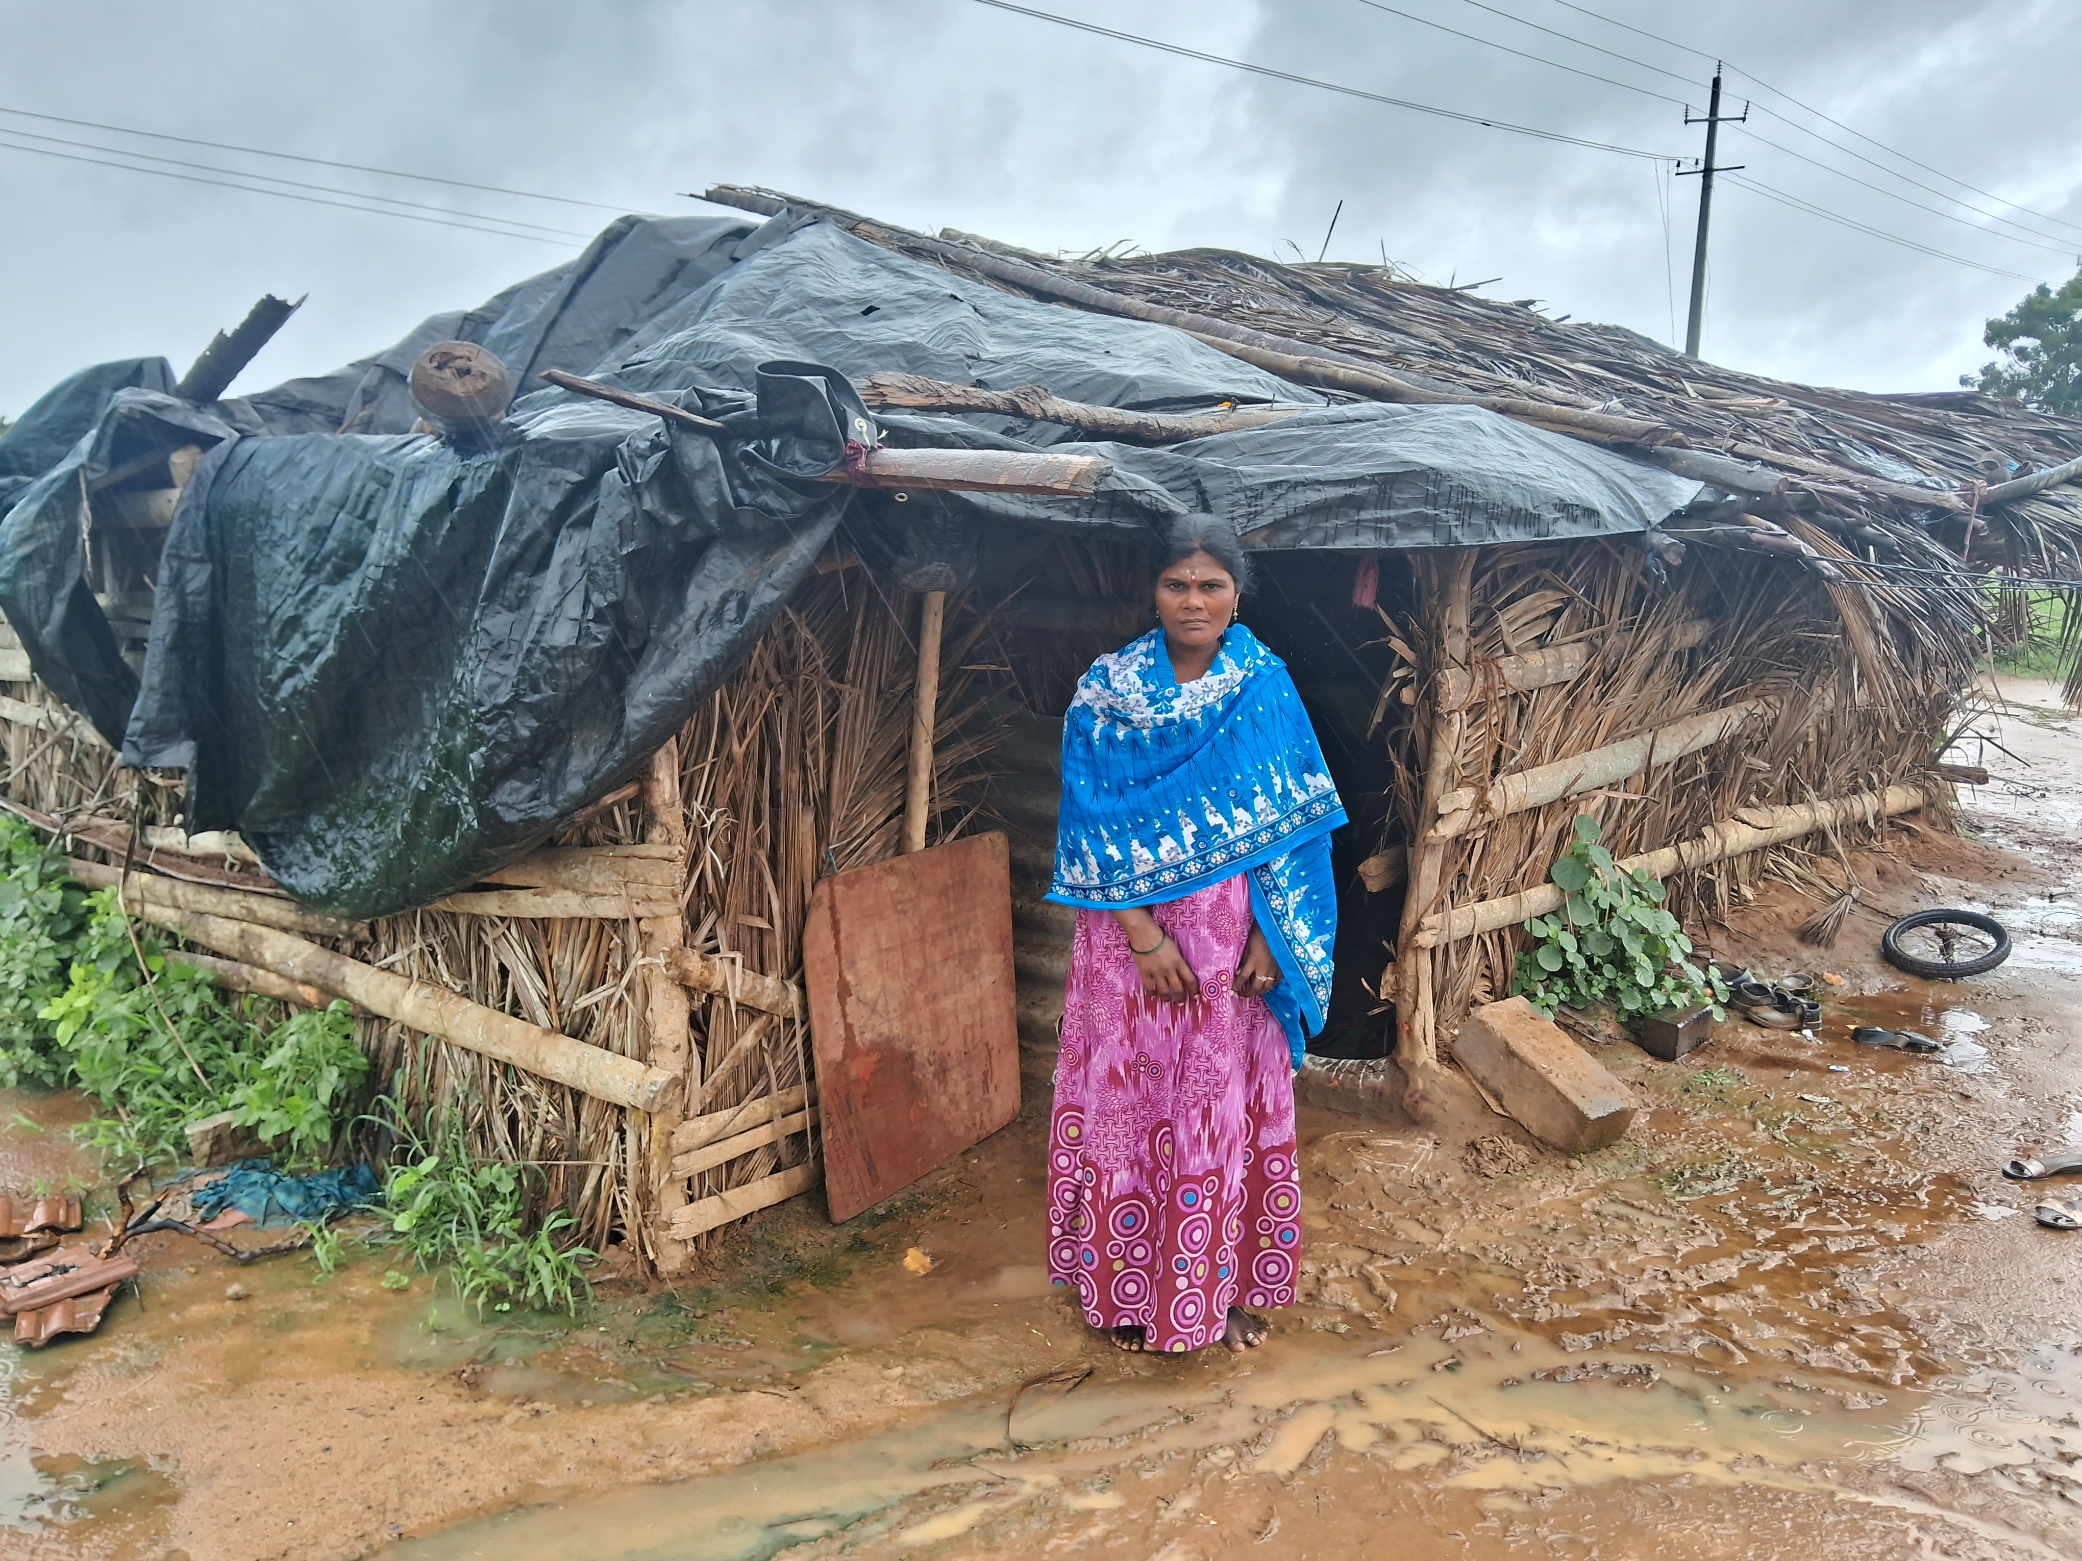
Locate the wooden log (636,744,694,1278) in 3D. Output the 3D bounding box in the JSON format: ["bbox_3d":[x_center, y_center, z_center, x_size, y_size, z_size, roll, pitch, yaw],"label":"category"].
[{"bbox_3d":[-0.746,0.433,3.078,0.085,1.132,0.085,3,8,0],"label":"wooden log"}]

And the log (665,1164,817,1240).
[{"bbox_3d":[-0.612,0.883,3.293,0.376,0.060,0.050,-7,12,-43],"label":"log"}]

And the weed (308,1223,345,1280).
[{"bbox_3d":[-1.422,0.940,3.105,0.075,0.105,0.070,1,9,0],"label":"weed"}]

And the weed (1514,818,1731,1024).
[{"bbox_3d":[1.748,0.408,4.700,0.580,0.580,0.460,3,9,17],"label":"weed"}]

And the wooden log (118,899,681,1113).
[{"bbox_3d":[-1.680,0.480,3.790,2.367,0.090,0.090,8,11,37],"label":"wooden log"}]

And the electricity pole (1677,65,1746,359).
[{"bbox_3d":[9.821,-6.256,23.637,0.950,8.613,0.300,7,11,37],"label":"electricity pole"}]

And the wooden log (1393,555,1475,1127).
[{"bbox_3d":[1.029,0.138,4.059,0.120,1.480,0.110,2,8,0],"label":"wooden log"}]

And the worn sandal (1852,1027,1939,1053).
[{"bbox_3d":[2.560,0.786,4.683,0.237,0.060,0.090,6,10,30],"label":"worn sandal"}]

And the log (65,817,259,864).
[{"bbox_3d":[-2.404,0.164,4.325,1.279,0.080,0.080,4,9,36],"label":"log"}]

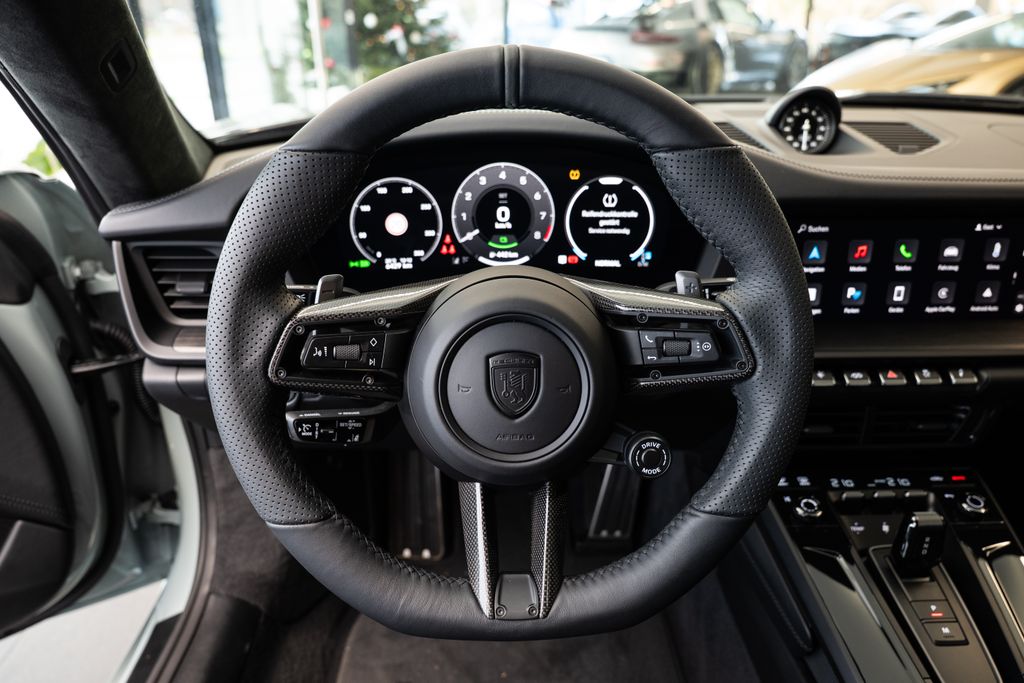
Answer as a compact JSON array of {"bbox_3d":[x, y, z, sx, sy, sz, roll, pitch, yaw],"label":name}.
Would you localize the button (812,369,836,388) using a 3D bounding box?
[{"bbox_3d":[0.295,0.035,0.645,0.023,0.013,0.013,-1,20,1],"label":"button"}]

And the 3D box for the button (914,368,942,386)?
[{"bbox_3d":[0.393,0.034,0.645,0.023,0.013,0.013,-1,20,1],"label":"button"}]

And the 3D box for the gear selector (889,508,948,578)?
[{"bbox_3d":[0.357,0.178,0.604,0.033,0.056,0.028,-1,25,1],"label":"gear selector"}]

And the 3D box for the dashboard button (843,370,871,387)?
[{"bbox_3d":[0.326,0.035,0.645,0.023,0.013,0.013,-1,20,1],"label":"dashboard button"}]

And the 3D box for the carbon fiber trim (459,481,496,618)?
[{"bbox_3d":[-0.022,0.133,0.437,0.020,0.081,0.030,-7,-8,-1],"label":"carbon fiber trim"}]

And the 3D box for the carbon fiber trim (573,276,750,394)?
[{"bbox_3d":[0.091,-0.004,0.422,0.110,0.069,0.036,-1,10,0],"label":"carbon fiber trim"}]

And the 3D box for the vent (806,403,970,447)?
[{"bbox_3d":[0.362,0.085,0.690,0.190,0.043,0.028,-1,21,1],"label":"vent"}]

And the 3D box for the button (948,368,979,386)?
[{"bbox_3d":[0.427,0.034,0.645,0.023,0.013,0.013,-1,20,1],"label":"button"}]

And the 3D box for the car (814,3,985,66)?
[{"bbox_3d":[7.455,-5.789,13.000,4.500,1.400,1.850,-12,27,-22],"label":"car"}]

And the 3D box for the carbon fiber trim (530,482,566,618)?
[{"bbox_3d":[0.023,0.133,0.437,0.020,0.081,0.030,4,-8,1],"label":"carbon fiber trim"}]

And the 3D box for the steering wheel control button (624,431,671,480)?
[{"bbox_3d":[0.087,0.073,0.437,0.028,0.028,0.019,-1,10,0],"label":"steering wheel control button"}]

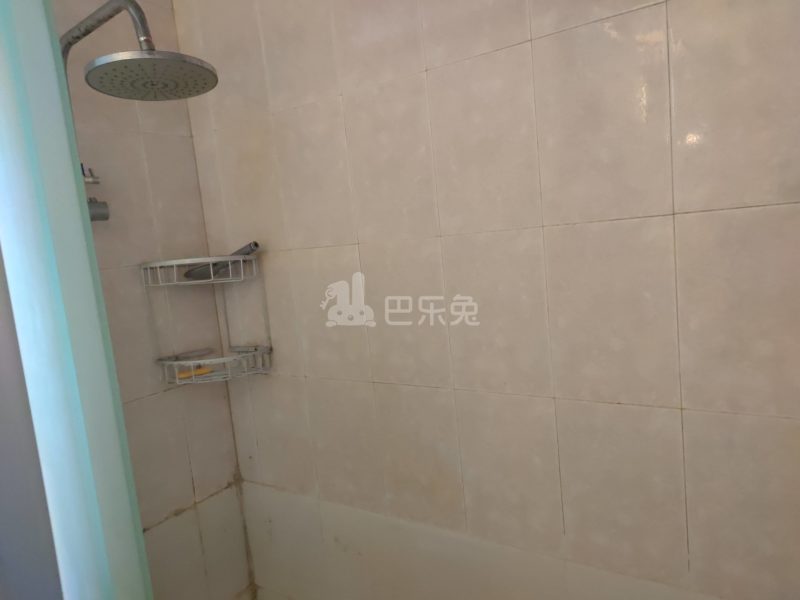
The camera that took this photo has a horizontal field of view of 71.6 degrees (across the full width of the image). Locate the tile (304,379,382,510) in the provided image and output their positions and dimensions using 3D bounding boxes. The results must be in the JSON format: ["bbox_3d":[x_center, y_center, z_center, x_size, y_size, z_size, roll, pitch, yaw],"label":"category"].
[{"bbox_3d":[-0.126,0.329,1.279,0.200,0.300,0.010,-1,8,34],"label":"tile"}]

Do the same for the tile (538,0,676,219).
[{"bbox_3d":[0.315,-0.276,0.871,0.200,0.300,0.010,-1,8,34],"label":"tile"}]

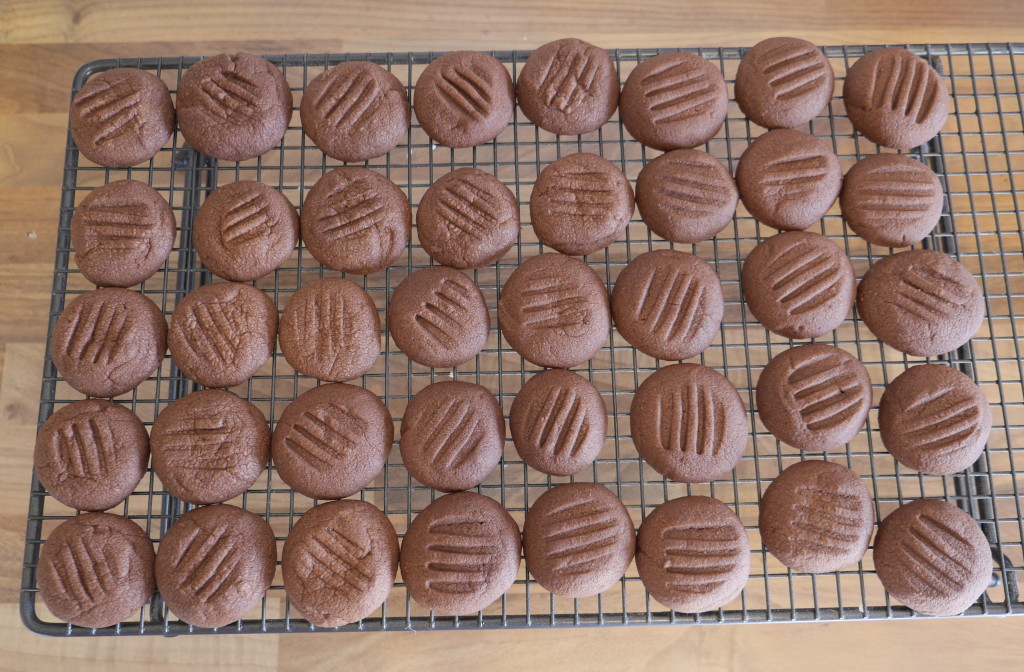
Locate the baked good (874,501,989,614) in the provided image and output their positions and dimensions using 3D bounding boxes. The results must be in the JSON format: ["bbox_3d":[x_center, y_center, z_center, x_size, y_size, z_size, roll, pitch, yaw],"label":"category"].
[{"bbox_3d":[0.175,0.092,0.370,0.048,0.014,0.048,-1,77,-1],"label":"baked good"}]

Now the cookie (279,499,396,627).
[{"bbox_3d":[-0.071,0.093,0.367,0.048,0.015,0.051,-1,77,0],"label":"cookie"}]

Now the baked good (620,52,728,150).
[{"bbox_3d":[0.077,-0.111,0.416,0.050,0.014,0.049,-1,77,-1],"label":"baked good"}]

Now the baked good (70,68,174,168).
[{"bbox_3d":[-0.181,-0.102,0.411,0.048,0.014,0.049,-1,77,-1],"label":"baked good"}]

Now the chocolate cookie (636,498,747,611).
[{"bbox_3d":[0.075,0.091,0.369,0.047,0.014,0.047,-1,77,-1],"label":"chocolate cookie"}]

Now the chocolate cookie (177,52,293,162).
[{"bbox_3d":[-0.129,-0.107,0.413,0.054,0.015,0.055,-1,77,0],"label":"chocolate cookie"}]

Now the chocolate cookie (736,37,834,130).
[{"bbox_3d":[0.131,-0.122,0.424,0.047,0.015,0.048,-1,77,-1],"label":"chocolate cookie"}]

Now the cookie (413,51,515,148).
[{"bbox_3d":[-0.023,-0.111,0.414,0.048,0.015,0.049,-1,77,0],"label":"cookie"}]

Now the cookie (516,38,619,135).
[{"bbox_3d":[0.027,-0.120,0.423,0.049,0.015,0.049,-1,77,-1],"label":"cookie"}]

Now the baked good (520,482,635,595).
[{"bbox_3d":[0.028,0.085,0.370,0.046,0.014,0.046,-1,77,-1],"label":"baked good"}]

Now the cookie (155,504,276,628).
[{"bbox_3d":[-0.122,0.095,0.366,0.050,0.015,0.050,-1,77,0],"label":"cookie"}]

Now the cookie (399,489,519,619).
[{"bbox_3d":[-0.022,0.091,0.374,0.051,0.015,0.051,-1,77,-1],"label":"cookie"}]

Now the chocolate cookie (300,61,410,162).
[{"bbox_3d":[-0.073,-0.105,0.413,0.051,0.015,0.051,-1,77,0],"label":"chocolate cookie"}]

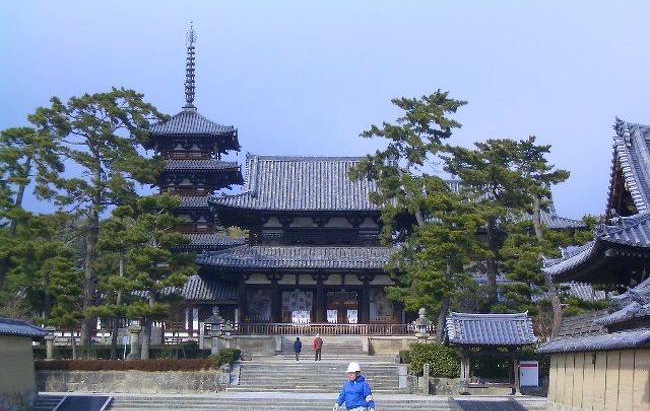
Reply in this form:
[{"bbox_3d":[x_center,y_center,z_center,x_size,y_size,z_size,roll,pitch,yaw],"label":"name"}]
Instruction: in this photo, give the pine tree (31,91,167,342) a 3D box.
[{"bbox_3d":[-13.431,1.063,82.000,8.200,15.830,7.600,0,-7,1],"label":"pine tree"}]

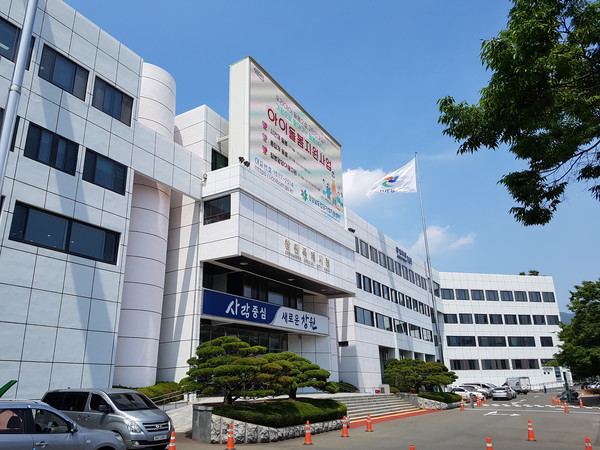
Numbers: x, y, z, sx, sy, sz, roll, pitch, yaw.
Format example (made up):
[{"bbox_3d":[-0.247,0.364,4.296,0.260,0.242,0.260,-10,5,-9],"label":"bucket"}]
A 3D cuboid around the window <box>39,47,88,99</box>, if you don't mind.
[{"bbox_3d":[-11.599,-7.434,22.238,0.200,1.820,2.399,-13,-23,29],"label":"window"}]

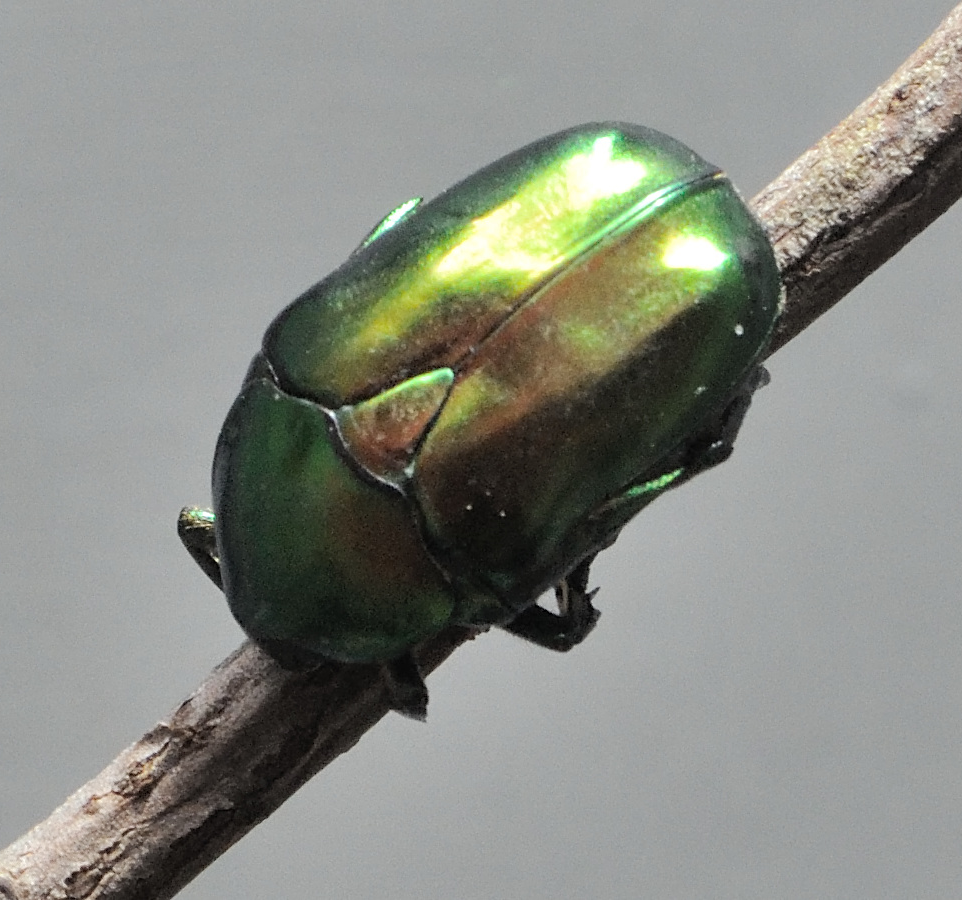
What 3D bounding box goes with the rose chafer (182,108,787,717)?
[{"bbox_3d":[0.000,-0.001,0.205,0.013,0.020,0.010,50,8,18],"label":"rose chafer"}]

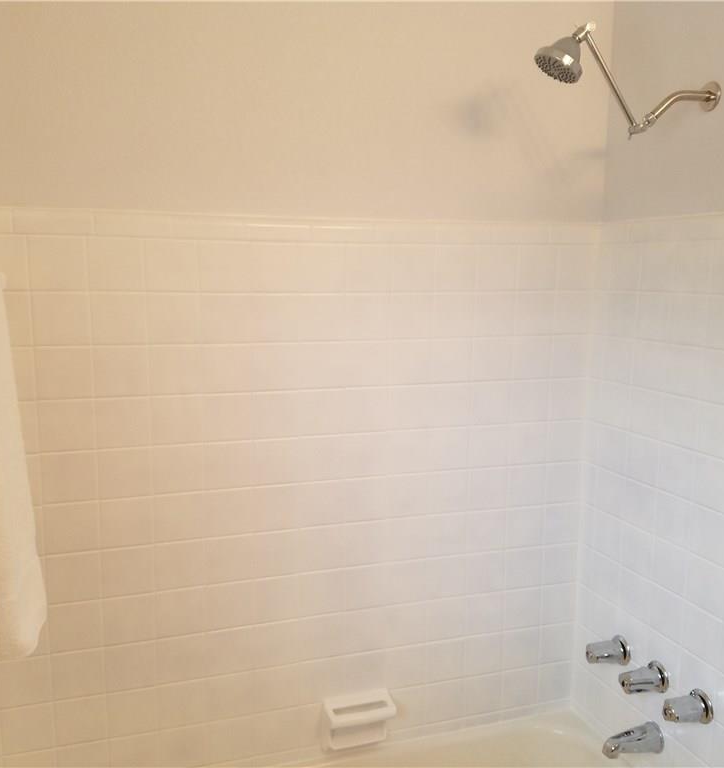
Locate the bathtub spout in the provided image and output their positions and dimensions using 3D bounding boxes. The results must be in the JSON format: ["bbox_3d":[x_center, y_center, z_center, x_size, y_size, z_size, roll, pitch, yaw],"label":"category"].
[{"bbox_3d":[0.624,0.838,1.796,0.151,0.076,0.060,-2,8,-18],"label":"bathtub spout"}]

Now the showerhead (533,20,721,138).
[{"bbox_3d":[0.524,-0.586,1.498,0.426,0.213,0.109,-2,8,-18],"label":"showerhead"}]

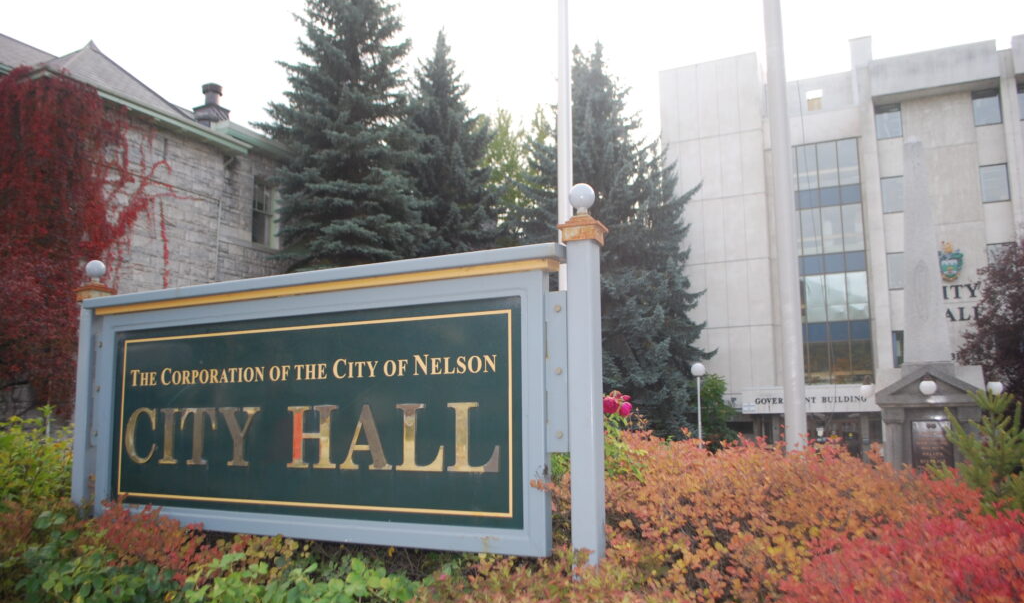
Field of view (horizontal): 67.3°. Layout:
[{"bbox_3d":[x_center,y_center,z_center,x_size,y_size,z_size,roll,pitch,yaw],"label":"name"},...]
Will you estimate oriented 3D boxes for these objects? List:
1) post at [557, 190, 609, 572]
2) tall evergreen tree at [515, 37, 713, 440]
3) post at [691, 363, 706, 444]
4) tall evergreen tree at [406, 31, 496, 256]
[{"bbox_3d":[0.300,0.307,3.100,0.163,1.611,0.163,-5,-9,27],"label":"post"},{"bbox_3d":[2.863,-1.477,22.417,5.500,12.687,5.500,-1,-8,0],"label":"tall evergreen tree"},{"bbox_3d":[4.966,3.101,20.259,0.380,2.983,0.380,-1,-8,0],"label":"post"},{"bbox_3d":[-2.420,-1.969,25.018,4.600,14.482,4.600,-1,-8,0],"label":"tall evergreen tree"}]

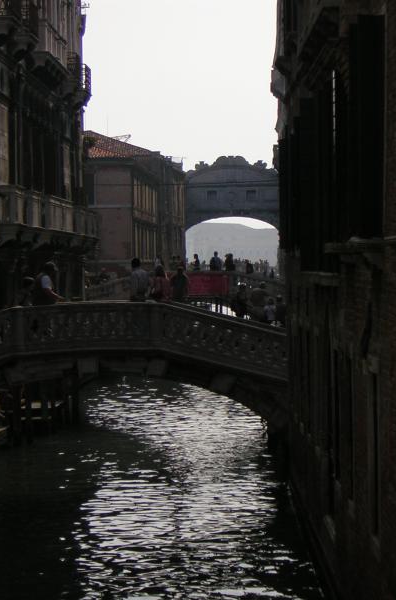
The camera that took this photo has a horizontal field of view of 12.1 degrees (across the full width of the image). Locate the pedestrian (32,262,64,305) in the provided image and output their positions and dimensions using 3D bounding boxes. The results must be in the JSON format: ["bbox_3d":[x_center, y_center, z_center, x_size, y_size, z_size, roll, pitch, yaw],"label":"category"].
[{"bbox_3d":[-2.826,0.123,35.500,0.540,1.700,0.500,0,1,-16],"label":"pedestrian"}]

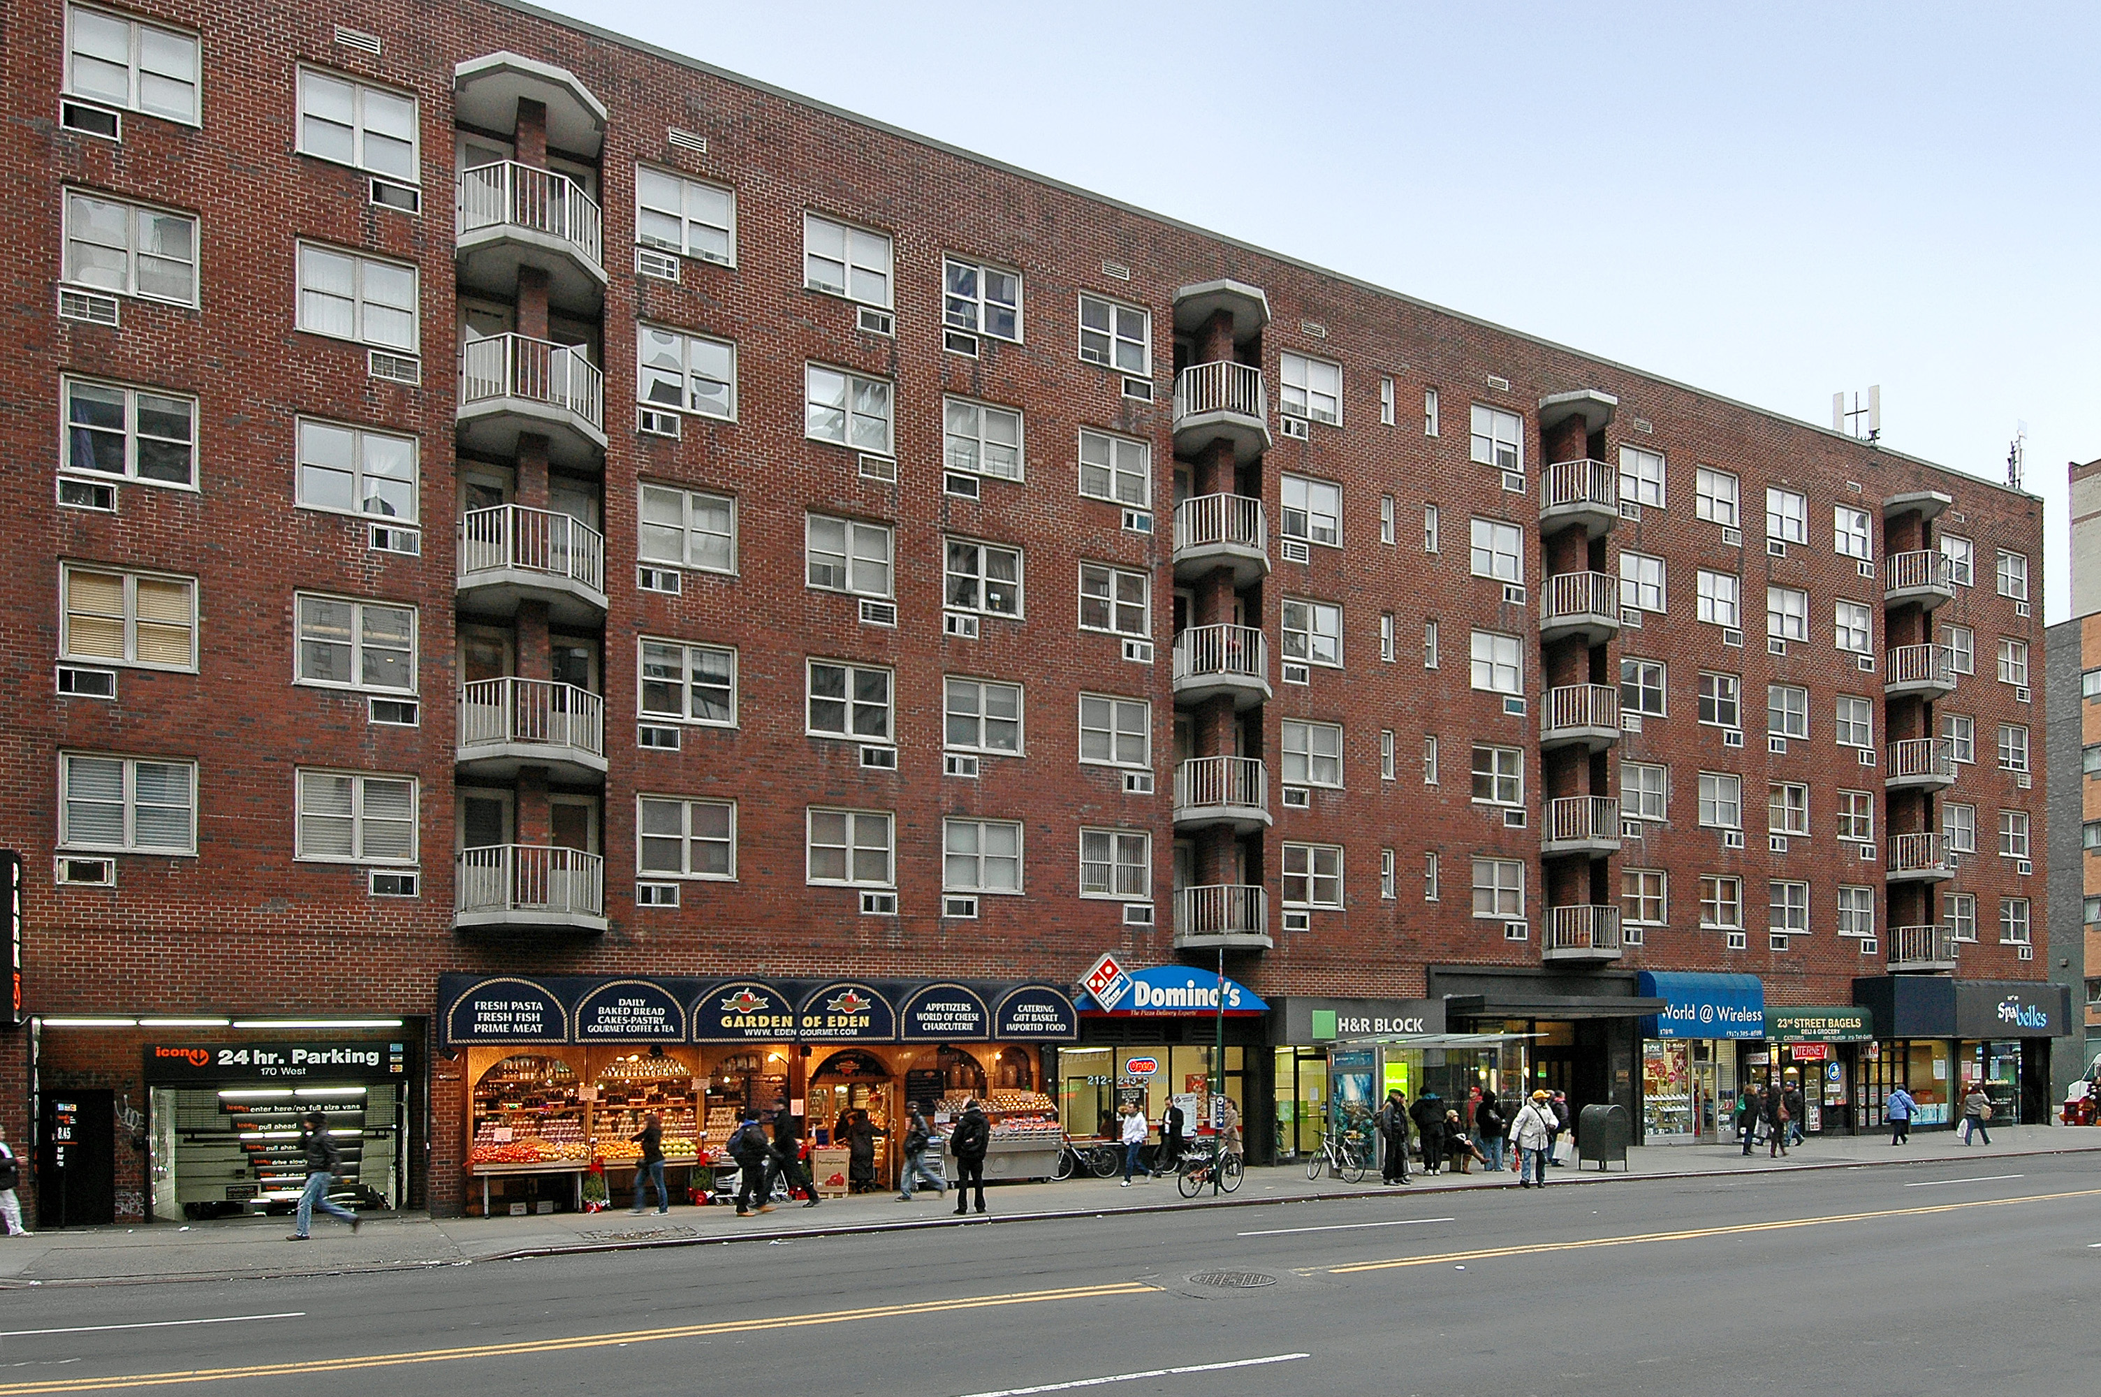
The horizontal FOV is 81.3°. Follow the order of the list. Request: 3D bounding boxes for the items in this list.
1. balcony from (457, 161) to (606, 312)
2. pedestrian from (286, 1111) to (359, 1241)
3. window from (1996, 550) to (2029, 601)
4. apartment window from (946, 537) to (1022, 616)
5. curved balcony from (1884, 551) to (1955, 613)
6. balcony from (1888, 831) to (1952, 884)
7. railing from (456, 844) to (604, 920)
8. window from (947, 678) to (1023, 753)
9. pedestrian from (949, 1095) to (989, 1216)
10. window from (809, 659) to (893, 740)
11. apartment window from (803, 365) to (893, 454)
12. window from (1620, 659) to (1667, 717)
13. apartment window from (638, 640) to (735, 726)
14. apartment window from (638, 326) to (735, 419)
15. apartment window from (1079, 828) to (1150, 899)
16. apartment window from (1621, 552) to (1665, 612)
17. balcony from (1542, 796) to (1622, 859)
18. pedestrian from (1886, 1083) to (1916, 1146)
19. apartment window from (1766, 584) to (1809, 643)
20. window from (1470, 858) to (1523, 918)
[{"bbox_3d":[-8.540,-7.728,20.234,2.300,1.300,1.300,3,-8,-26],"label":"balcony"},{"bbox_3d":[-10.225,6.709,17.200,0.880,1.821,0.550,3,-8,-25],"label":"pedestrian"},{"bbox_3d":[30.790,-3.967,39.197,1.660,1.410,0.150,4,-6,-25],"label":"window"},{"bbox_3d":[-1.268,-2.285,23.353,1.600,1.430,0.150,4,-5,-25],"label":"apartment window"},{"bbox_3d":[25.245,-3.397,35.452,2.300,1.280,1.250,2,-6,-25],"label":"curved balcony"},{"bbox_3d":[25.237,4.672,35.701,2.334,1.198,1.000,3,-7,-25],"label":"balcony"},{"bbox_3d":[-8.579,3.029,20.263,2.193,1.132,0.720,1,-3,-25],"label":"railing"},{"bbox_3d":[-1.291,0.351,23.789,1.660,1.410,0.150,4,-6,-25],"label":"window"},{"bbox_3d":[-1.268,7.218,19.300,0.600,1.863,0.400,4,-8,-27],"label":"pedestrian"},{"bbox_3d":[-3.719,0.046,22.650,1.660,1.410,0.150,4,-6,-25],"label":"window"},{"bbox_3d":[-3.662,-5.257,22.286,1.650,1.370,0.150,2,-6,-25],"label":"apartment window"},{"bbox_3d":[15.062,-0.262,31.063,1.660,1.310,0.150,2,-6,-25],"label":"window"},{"bbox_3d":[-6.262,-0.268,21.038,1.600,1.430,0.150,4,-5,-25],"label":"apartment window"},{"bbox_3d":[-6.269,-5.617,21.217,1.668,1.370,0.150,2,-6,-25],"label":"apartment window"},{"bbox_3d":[1.316,3.355,24.694,1.648,1.405,0.150,3,-7,-25],"label":"apartment window"},{"bbox_3d":[15.058,-2.922,31.138,1.654,1.427,0.150,3,-7,-25],"label":"apartment window"},{"bbox_3d":[13.422,3.243,30.594,2.300,1.280,1.300,3,-8,-26],"label":"balcony"},{"bbox_3d":[21.876,10.715,31.500,0.500,1.600,0.600,4,-5,-25],"label":"pedestrian"},{"bbox_3d":[19.956,-2.291,33.188,1.600,1.430,0.150,4,-5,-25],"label":"apartment window"},{"bbox_3d":[10.719,4.559,29.301,1.711,1.406,0.150,2,-6,-25],"label":"window"}]

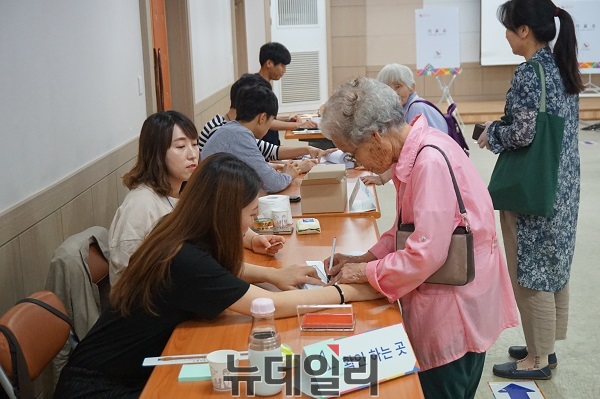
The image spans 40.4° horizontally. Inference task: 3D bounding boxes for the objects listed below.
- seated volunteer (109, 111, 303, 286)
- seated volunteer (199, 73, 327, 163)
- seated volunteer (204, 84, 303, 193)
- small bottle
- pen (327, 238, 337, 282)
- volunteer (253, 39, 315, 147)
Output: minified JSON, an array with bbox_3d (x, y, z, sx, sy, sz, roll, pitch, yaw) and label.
[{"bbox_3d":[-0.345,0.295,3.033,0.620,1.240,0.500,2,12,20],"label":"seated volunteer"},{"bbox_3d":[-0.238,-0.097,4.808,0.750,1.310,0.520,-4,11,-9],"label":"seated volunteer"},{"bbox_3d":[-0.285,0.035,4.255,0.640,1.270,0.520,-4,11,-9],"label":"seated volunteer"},{"bbox_3d":[-0.074,0.314,1.747,0.072,0.198,0.072,-2,11,2],"label":"small bottle"},{"bbox_3d":[0.100,0.189,2.544,0.010,0.142,0.010,8,5,2],"label":"pen"},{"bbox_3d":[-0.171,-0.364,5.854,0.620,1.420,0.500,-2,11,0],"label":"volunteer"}]

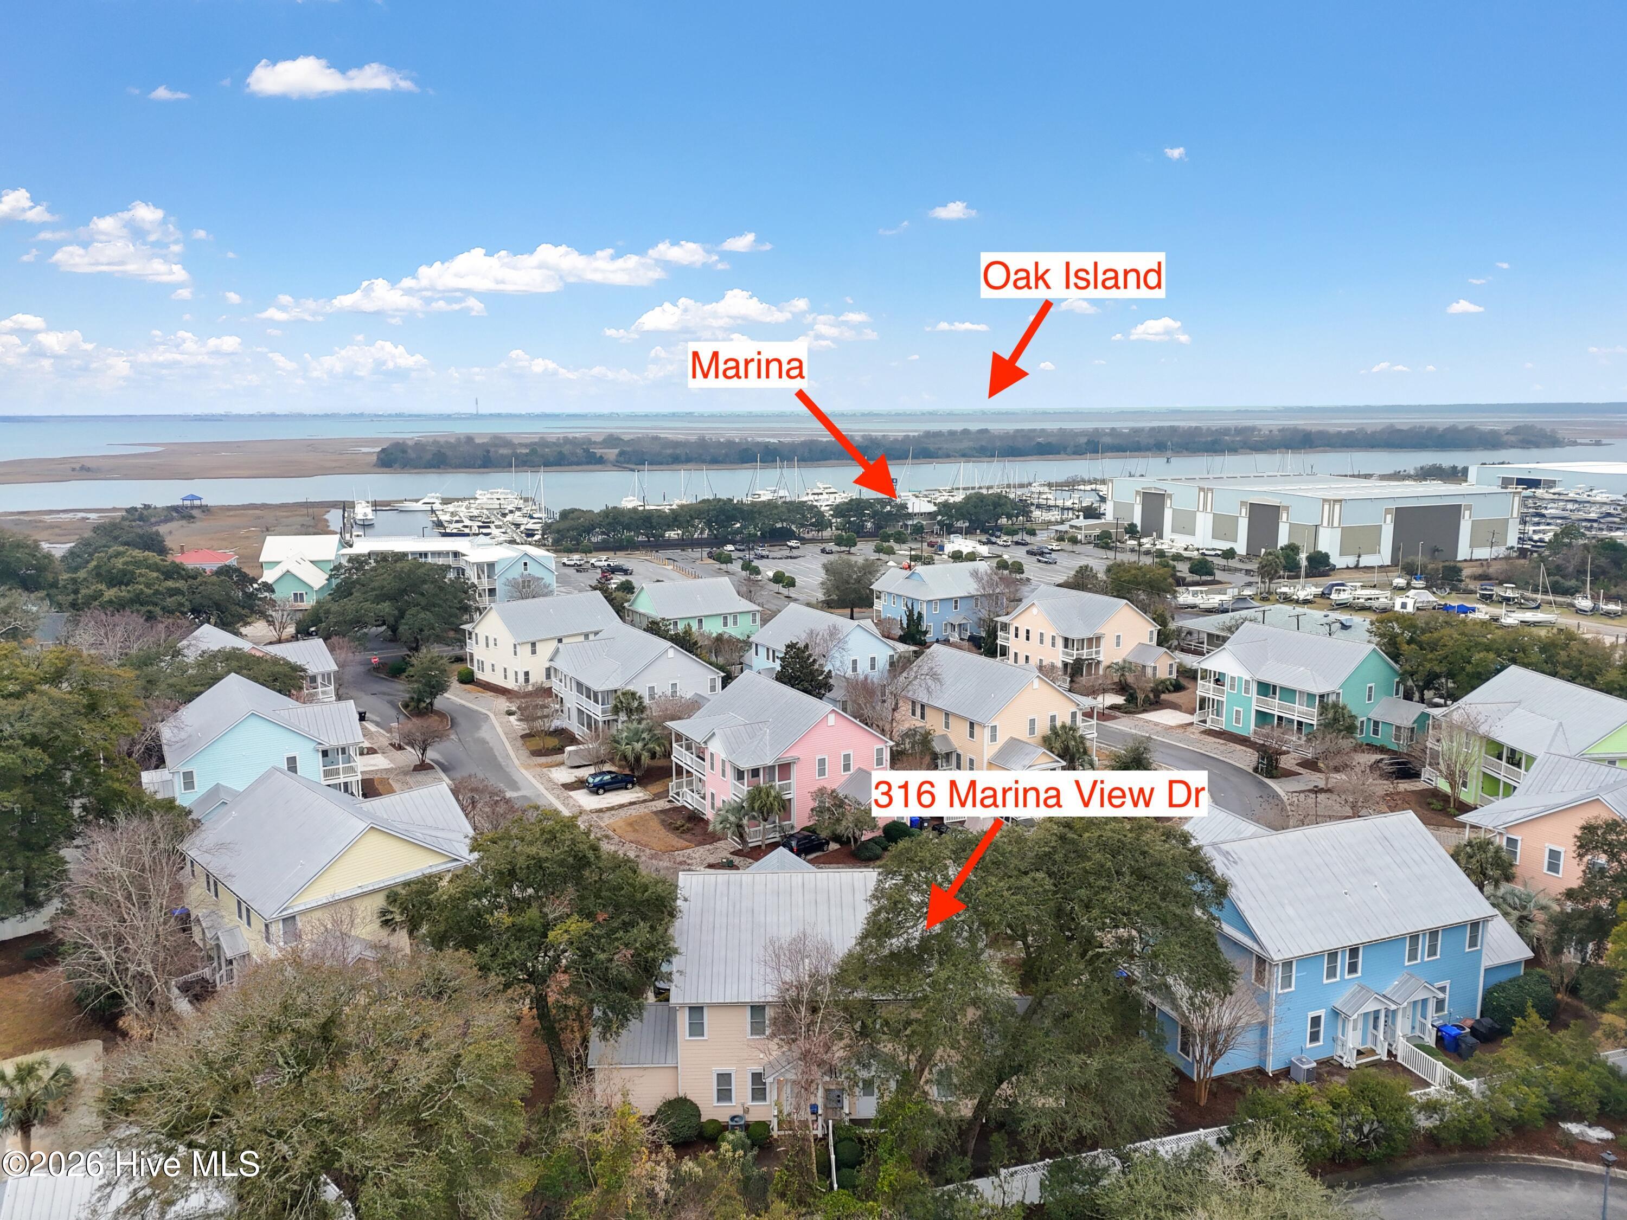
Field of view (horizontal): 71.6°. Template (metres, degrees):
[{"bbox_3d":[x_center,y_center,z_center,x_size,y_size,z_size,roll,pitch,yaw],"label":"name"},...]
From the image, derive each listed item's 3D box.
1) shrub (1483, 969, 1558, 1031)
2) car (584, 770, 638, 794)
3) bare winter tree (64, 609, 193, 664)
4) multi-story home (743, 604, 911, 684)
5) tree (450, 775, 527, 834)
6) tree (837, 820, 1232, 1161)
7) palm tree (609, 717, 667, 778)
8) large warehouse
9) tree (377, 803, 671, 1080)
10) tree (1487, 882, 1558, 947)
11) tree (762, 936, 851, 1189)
[{"bbox_3d":[38.207,20.978,60.902,3.500,2.750,2.800,-4,11,-20],"label":"shrub"},{"bbox_3d":[-17.875,14.910,100.094,4.500,1.650,1.820,-6,11,-28],"label":"car"},{"bbox_3d":[-82.645,4.807,135.828,15.000,9.200,11.000,0,10,0],"label":"bare winter tree"},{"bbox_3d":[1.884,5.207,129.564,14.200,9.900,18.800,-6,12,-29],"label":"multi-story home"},{"bbox_3d":[-25.163,15.390,87.071,5.600,5.300,5.300,-3,10,-17],"label":"tree"},{"bbox_3d":[9.826,16.510,50.129,17.300,14.600,14.500,0,10,0],"label":"tree"},{"bbox_3d":[-16.096,12.541,102.969,5.000,5.300,5.000,0,10,0],"label":"palm tree"},{"bbox_3d":[120.836,-24.549,282.942,51.500,15.300,82.000,-4,11,-18],"label":"large warehouse"},{"bbox_3d":[-13.124,16.638,53.306,12.500,13.800,12.000,0,10,0],"label":"tree"},{"bbox_3d":[41.670,18.740,66.336,4.200,4.400,4.200,0,10,0],"label":"tree"},{"bbox_3d":[-0.241,18.849,47.518,3.700,11.300,3.700,0,10,0],"label":"tree"}]

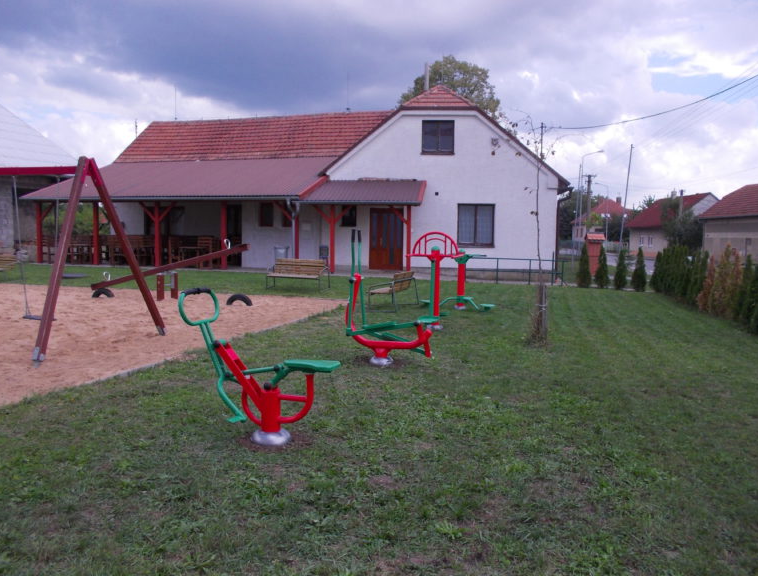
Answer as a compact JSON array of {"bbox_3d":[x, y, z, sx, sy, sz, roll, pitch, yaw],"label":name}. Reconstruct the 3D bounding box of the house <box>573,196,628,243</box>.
[{"bbox_3d":[31.636,-8.360,88.579,9.500,7.200,9.000,2,5,17],"label":"house"}]

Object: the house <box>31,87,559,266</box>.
[{"bbox_3d":[-2.832,-4.343,27.649,20.600,7.200,12.800,2,5,12],"label":"house"}]

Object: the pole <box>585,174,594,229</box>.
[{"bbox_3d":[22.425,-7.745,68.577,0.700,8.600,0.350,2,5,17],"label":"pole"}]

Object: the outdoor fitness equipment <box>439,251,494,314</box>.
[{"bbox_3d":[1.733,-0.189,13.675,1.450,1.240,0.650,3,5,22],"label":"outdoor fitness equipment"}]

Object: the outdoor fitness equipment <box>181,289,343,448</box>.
[{"bbox_3d":[-0.840,0.556,4.649,1.220,1.080,0.500,3,5,22],"label":"outdoor fitness equipment"}]

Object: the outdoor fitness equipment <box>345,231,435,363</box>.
[{"bbox_3d":[0.121,0.094,7.618,1.120,1.570,0.550,2,5,15],"label":"outdoor fitness equipment"}]

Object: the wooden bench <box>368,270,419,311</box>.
[{"bbox_3d":[0.355,0.034,13.493,0.600,0.780,1.600,2,5,18],"label":"wooden bench"}]

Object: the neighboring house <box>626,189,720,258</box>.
[{"bbox_3d":[31.002,-6.218,66.179,7.800,6.200,14.000,0,4,-6],"label":"neighboring house"}]

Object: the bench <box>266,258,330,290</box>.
[{"bbox_3d":[-2.214,-0.375,17.627,1.620,0.790,0.620,2,5,18],"label":"bench"}]

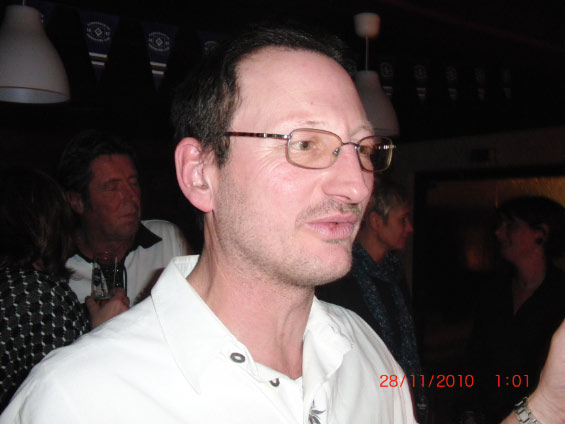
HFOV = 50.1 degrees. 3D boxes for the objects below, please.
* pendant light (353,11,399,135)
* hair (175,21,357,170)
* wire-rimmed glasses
[{"bbox_3d":[0.363,-0.589,2.600,0.280,0.500,0.280,1,0,0],"label":"pendant light"},{"bbox_3d":[-0.022,-0.101,0.592,0.170,0.170,0.185,1,1,-45],"label":"hair"},{"bbox_3d":[0.008,-0.051,0.564,0.142,0.042,0.142,1,6,-45],"label":"wire-rimmed glasses"}]

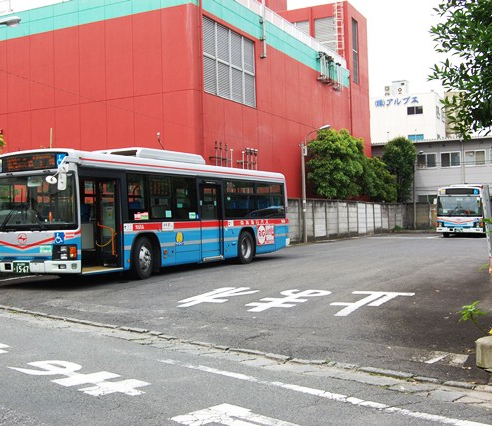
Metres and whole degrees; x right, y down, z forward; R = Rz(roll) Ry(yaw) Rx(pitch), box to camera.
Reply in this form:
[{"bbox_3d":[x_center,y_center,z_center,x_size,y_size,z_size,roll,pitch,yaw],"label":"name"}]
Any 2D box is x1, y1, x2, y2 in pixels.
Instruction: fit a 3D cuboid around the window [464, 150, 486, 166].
[{"bbox_3d":[17.046,-4.019,51.432,1.523,1.241,0.100,-2,-2,19],"label":"window"}]

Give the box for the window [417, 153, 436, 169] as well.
[{"bbox_3d":[13.748,-3.921,52.600,1.497,1.238,0.100,-2,-2,19],"label":"window"}]

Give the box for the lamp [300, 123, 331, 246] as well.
[{"bbox_3d":[3.475,-1.389,34.046,1.500,5.720,0.300,-2,-1,27],"label":"lamp"}]

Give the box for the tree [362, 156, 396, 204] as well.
[{"bbox_3d":[9.543,-1.197,49.460,2.600,5.610,2.600,-2,-1,27],"label":"tree"}]

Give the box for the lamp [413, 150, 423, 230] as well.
[{"bbox_3d":[12.938,-1.694,51.971,0.300,5.910,1.400,-1,-1,-18],"label":"lamp"}]

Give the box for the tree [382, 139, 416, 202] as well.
[{"bbox_3d":[10.489,-2.022,47.500,2.468,6.443,2.468,-2,-2,19],"label":"tree"}]

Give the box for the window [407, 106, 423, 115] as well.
[{"bbox_3d":[18.591,-11.188,76.000,1.720,0.950,0.150,-2,-1,23],"label":"window"}]

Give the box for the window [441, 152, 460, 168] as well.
[{"bbox_3d":[15.828,-4.084,53.500,1.500,1.200,0.150,-2,-1,26],"label":"window"}]

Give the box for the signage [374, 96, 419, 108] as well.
[{"bbox_3d":[16.343,-11.939,74.981,4.637,0.900,0.100,-2,-2,19],"label":"signage"}]

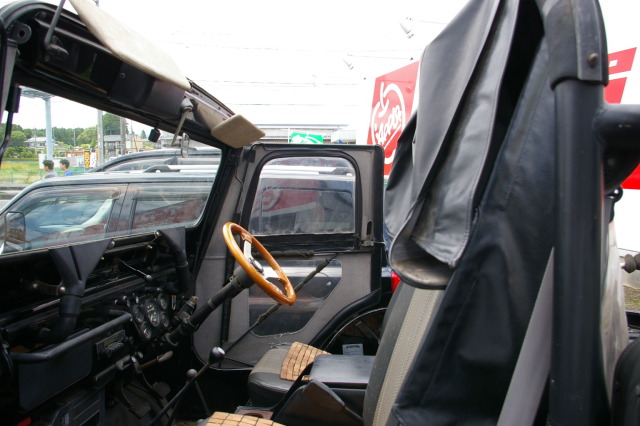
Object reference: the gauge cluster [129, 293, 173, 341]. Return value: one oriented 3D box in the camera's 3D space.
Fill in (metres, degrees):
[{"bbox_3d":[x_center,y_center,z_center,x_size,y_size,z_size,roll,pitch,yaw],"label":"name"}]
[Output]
[{"bbox_3d":[-0.601,0.365,1.704,0.050,0.145,0.235,-16,0,8],"label":"gauge cluster"}]

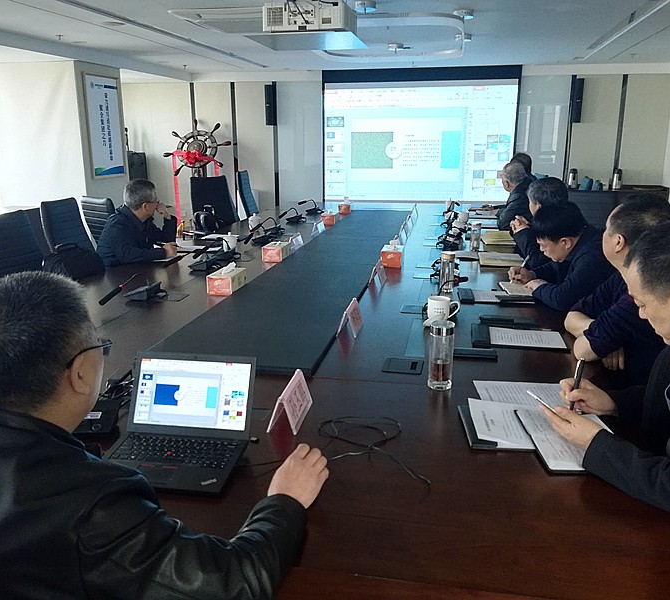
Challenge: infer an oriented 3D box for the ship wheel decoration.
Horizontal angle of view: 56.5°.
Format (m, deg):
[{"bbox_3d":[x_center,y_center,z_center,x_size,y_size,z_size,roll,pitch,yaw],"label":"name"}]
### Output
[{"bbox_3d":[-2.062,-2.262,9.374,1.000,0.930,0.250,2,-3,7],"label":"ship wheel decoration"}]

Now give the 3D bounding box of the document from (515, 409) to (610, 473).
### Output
[{"bbox_3d":[0.578,0.338,1.505,0.210,0.015,0.302,1,15,3],"label":"document"}]

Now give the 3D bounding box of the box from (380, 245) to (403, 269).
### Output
[{"bbox_3d":[0.337,-0.249,3.558,0.118,0.087,0.210,3,15,12],"label":"box"}]

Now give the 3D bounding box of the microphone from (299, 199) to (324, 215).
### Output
[{"bbox_3d":[-0.224,-0.915,6.045,0.250,0.145,0.140,3,15,10],"label":"microphone"}]

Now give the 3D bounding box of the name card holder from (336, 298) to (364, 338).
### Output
[{"bbox_3d":[0.060,0.066,2.388,0.072,0.095,0.200,3,15,10],"label":"name card holder"}]

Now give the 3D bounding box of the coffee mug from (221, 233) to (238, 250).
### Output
[{"bbox_3d":[-0.678,-0.375,4.055,0.100,0.108,0.090,3,15,10],"label":"coffee mug"}]

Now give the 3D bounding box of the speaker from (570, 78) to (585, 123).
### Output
[{"bbox_3d":[3.297,-2.701,8.448,0.125,0.580,0.140,3,15,12],"label":"speaker"}]

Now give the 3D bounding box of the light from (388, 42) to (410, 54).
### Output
[{"bbox_3d":[0.620,-2.514,6.229,0.160,0.085,0.160,3,15,10],"label":"light"}]

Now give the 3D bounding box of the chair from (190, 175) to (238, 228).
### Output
[{"bbox_3d":[-1.046,-0.567,5.761,0.600,1.120,0.650,12,19,39],"label":"chair"}]

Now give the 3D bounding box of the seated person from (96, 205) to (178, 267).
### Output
[{"bbox_3d":[-1.204,-0.132,3.917,0.700,1.200,0.580,-1,15,-4],"label":"seated person"}]

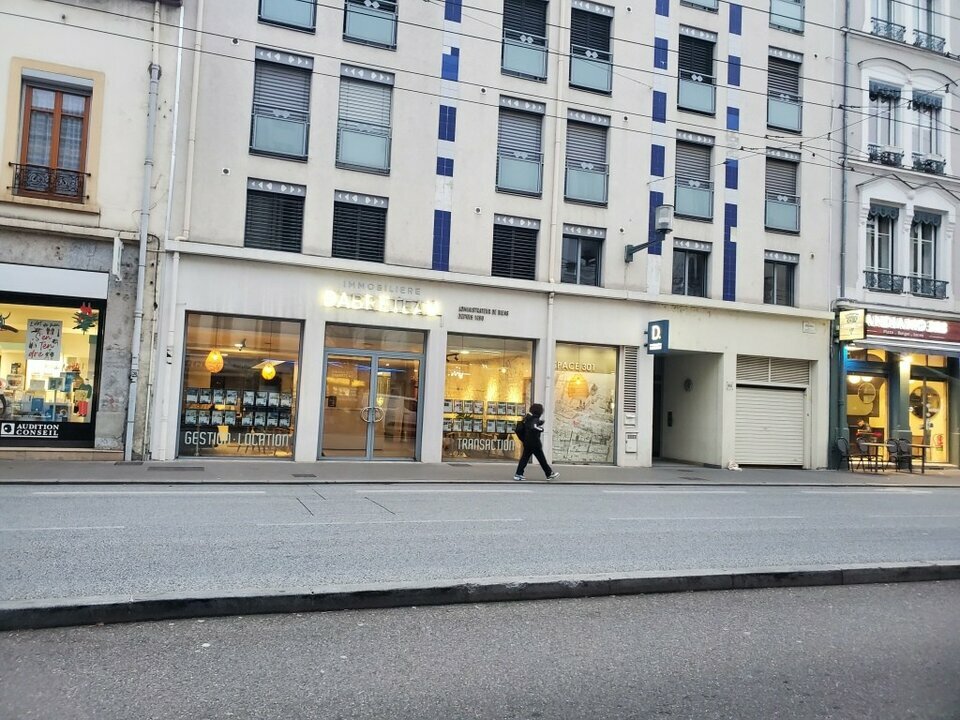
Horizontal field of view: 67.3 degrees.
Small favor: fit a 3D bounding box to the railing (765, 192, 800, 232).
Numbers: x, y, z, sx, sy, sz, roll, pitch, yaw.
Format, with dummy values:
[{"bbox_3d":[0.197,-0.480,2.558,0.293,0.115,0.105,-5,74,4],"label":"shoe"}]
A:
[{"bbox_3d":[8.494,-4.091,20.187,1.219,1.090,0.080,4,-4,-19],"label":"railing"}]

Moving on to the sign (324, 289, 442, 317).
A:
[{"bbox_3d":[-2.143,-1.245,15.925,2.555,0.333,0.120,4,-4,-18],"label":"sign"}]

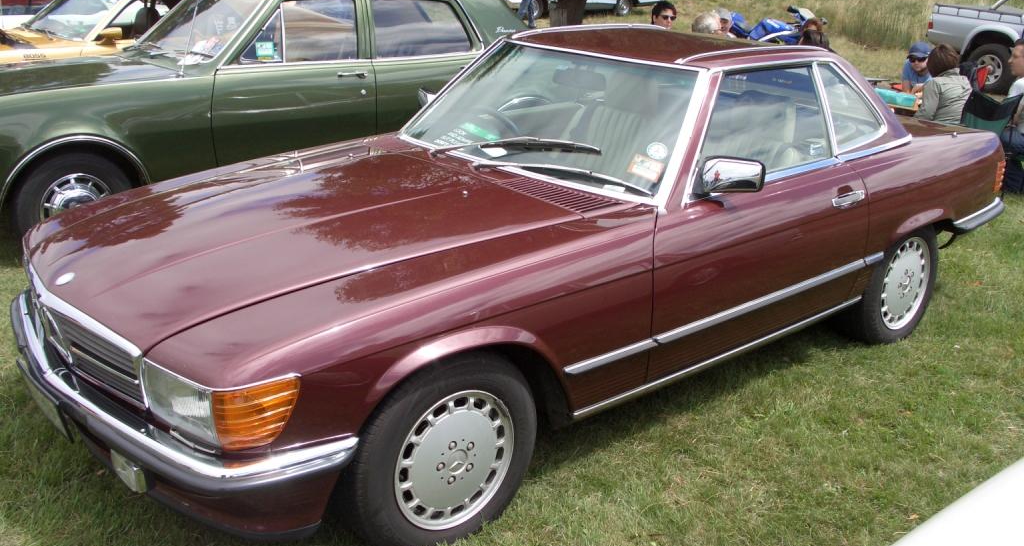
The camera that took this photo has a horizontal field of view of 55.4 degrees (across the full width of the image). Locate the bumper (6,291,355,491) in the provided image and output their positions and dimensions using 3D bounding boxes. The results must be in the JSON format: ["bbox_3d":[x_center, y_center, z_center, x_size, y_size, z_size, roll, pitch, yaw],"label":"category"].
[{"bbox_3d":[-1.144,0.290,2.909,0.530,0.125,1.760,-14,24,-38],"label":"bumper"}]

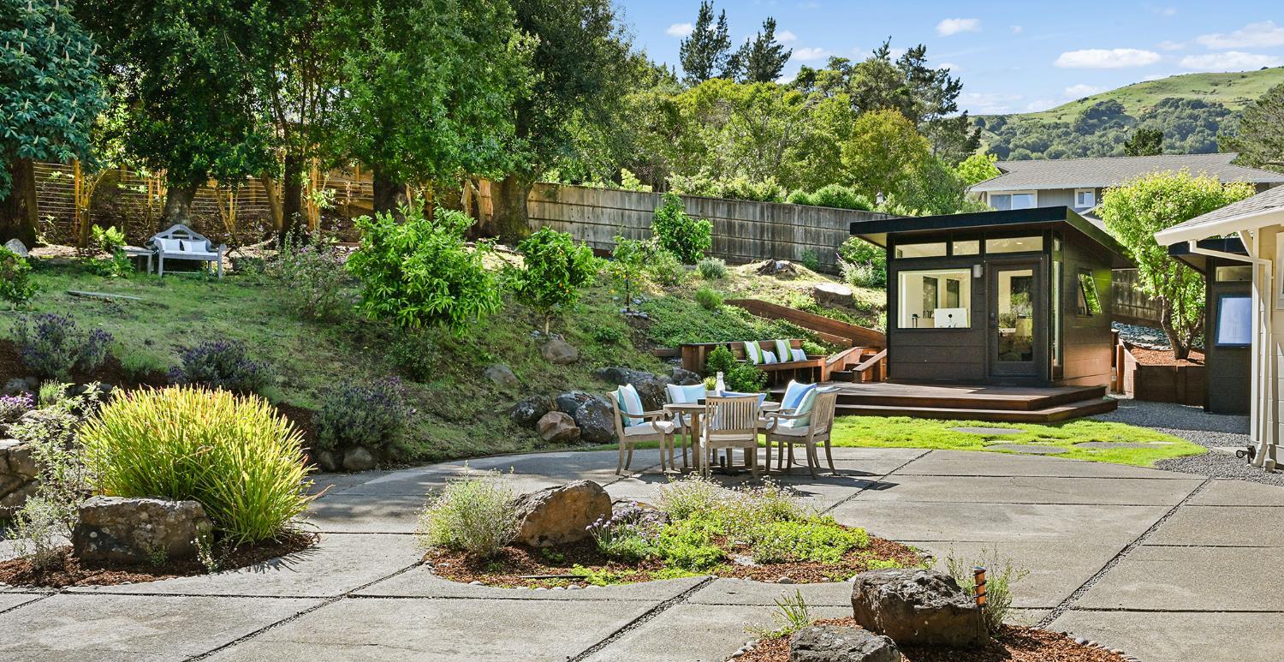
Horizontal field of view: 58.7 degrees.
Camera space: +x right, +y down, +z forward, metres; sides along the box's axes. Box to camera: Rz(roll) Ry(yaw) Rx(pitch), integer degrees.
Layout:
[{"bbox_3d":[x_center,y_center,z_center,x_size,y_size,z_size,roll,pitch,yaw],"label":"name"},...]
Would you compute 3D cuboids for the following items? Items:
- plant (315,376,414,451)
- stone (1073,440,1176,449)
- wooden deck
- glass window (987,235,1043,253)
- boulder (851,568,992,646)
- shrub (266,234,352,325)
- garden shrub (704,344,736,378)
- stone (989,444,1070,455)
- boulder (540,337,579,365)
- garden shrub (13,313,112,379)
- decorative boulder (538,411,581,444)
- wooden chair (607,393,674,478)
[{"bbox_3d":[-3.258,0.973,13.402,1.150,0.880,1.000,0,0,-11],"label":"plant"},{"bbox_3d":[6.297,1.485,14.900,1.300,0.060,0.800,0,0,0],"label":"stone"},{"bbox_3d":[4.839,1.099,18.655,4.900,0.280,5.000,0,0,33],"label":"wooden deck"},{"bbox_3d":[7.067,-1.638,21.600,1.080,0.290,0.070,0,0,33],"label":"glass window"},{"bbox_3d":[1.405,1.397,5.803,0.660,0.300,0.460,0,0,6],"label":"boulder"},{"bbox_3d":[-5.227,-0.819,17.900,1.370,1.380,1.300,0,0,-16],"label":"shrub"},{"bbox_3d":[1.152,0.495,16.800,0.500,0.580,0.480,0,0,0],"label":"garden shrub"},{"bbox_3d":[4.923,1.501,14.500,1.060,0.060,0.820,0,0,0],"label":"stone"},{"bbox_3d":[-1.284,0.321,17.800,0.600,0.420,0.500,0,0,-4],"label":"boulder"},{"bbox_3d":[-6.207,0.161,12.200,1.000,0.710,0.880,0,0,-27],"label":"garden shrub"},{"bbox_3d":[-1.109,1.284,15.200,0.560,0.430,0.460,0,0,0],"label":"decorative boulder"},{"bbox_3d":[0.005,1.121,12.500,0.630,0.890,0.580,0,0,13],"label":"wooden chair"}]

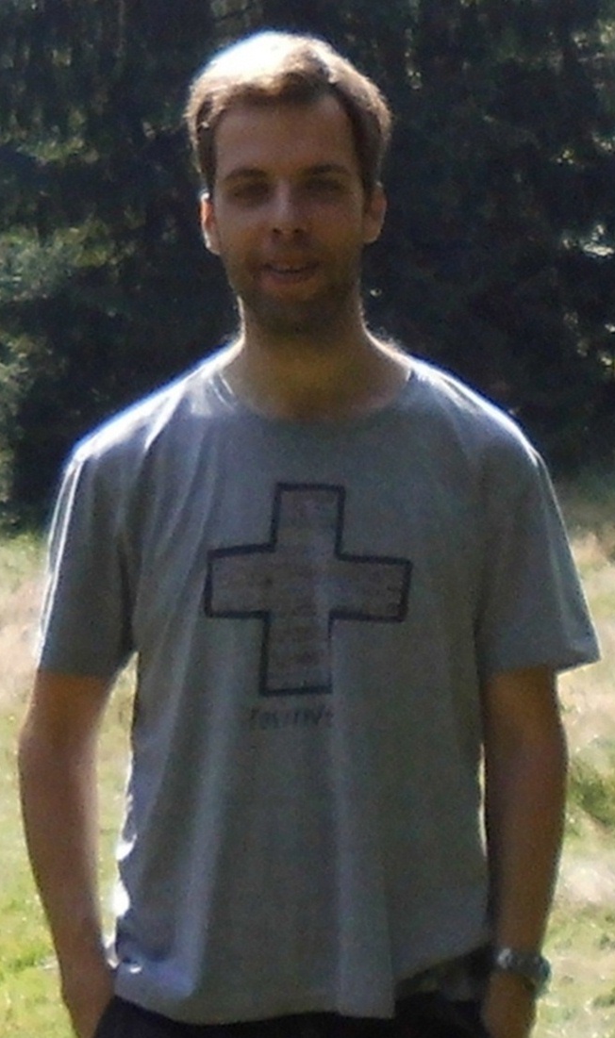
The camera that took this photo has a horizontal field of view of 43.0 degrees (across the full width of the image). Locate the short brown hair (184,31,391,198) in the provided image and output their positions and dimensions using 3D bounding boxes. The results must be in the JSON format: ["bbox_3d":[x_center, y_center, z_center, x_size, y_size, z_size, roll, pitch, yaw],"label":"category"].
[{"bbox_3d":[-0.019,-0.350,0.735,0.188,0.190,0.210,1,10,5],"label":"short brown hair"}]

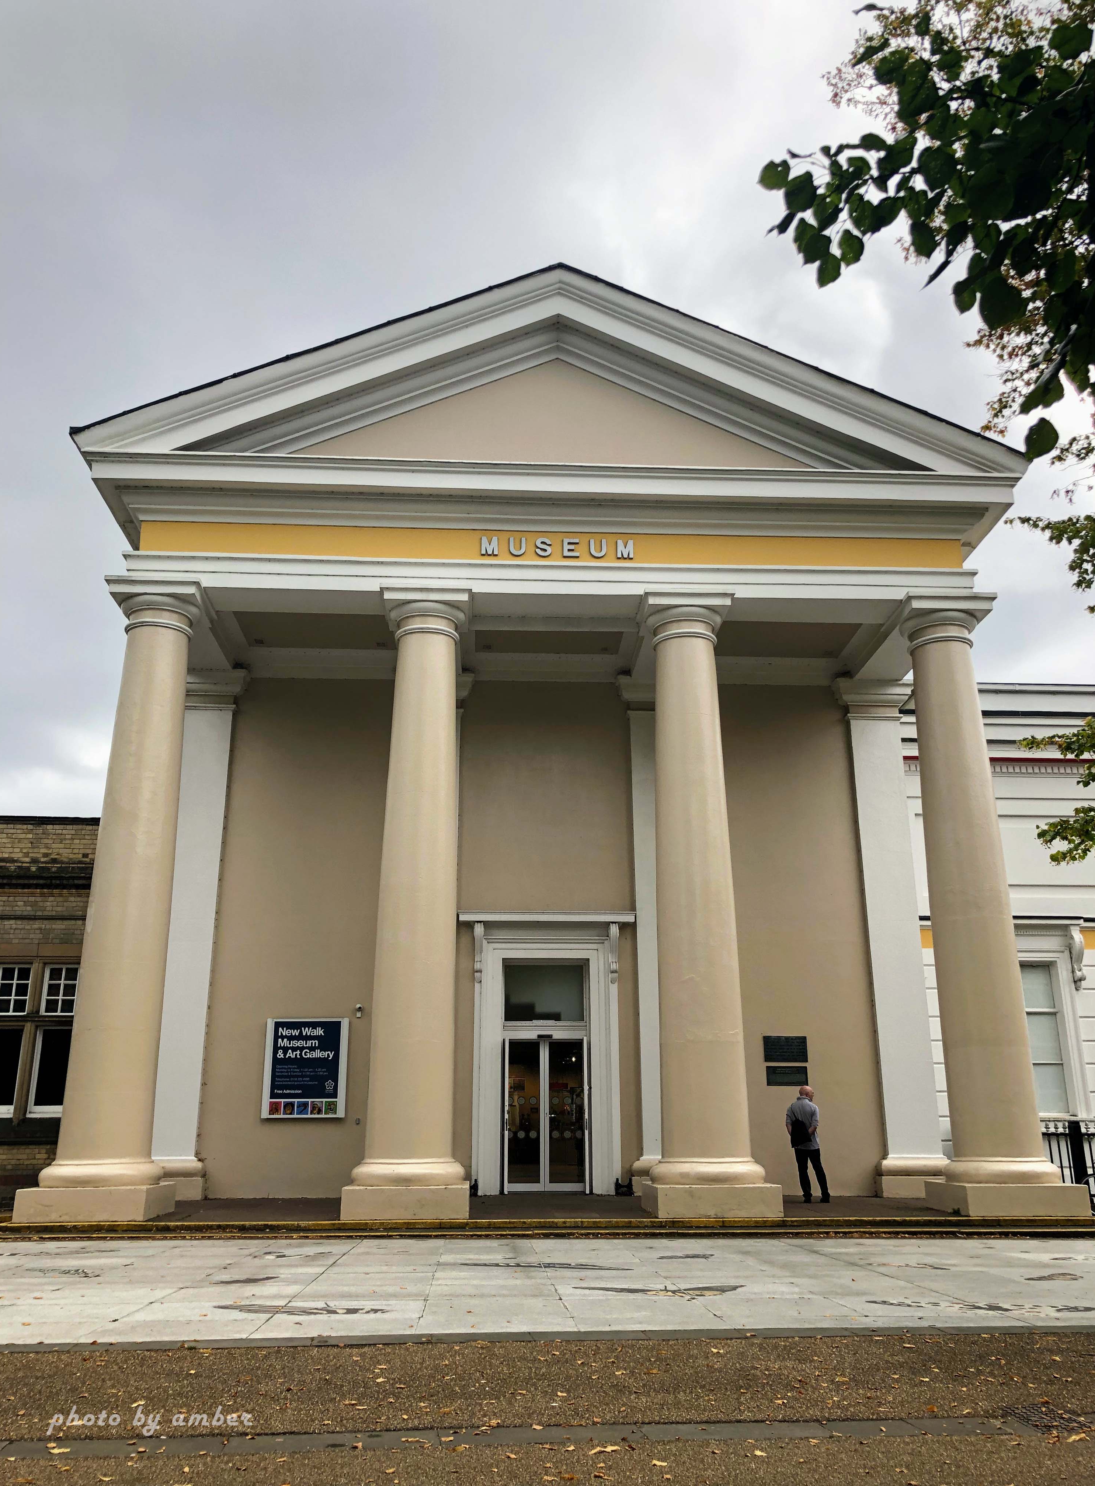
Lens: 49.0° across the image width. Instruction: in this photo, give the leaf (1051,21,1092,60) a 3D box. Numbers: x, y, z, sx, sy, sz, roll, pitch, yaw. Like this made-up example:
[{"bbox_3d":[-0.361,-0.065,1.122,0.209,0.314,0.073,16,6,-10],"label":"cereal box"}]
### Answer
[{"bbox_3d":[1.089,-1.462,2.500,0.085,0.020,0.078,6,-60,21],"label":"leaf"}]

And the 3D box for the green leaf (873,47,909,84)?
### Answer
[{"bbox_3d":[0.715,-1.407,2.500,0.068,0.020,0.068,32,-58,-3],"label":"green leaf"}]

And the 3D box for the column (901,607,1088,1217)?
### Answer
[{"bbox_3d":[6.438,2.237,18.400,1.668,9.236,1.668,1,-18,-3],"label":"column"}]

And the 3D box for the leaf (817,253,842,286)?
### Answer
[{"bbox_3d":[0.632,-1.063,2.700,0.052,0.076,0.020,20,24,5],"label":"leaf"}]

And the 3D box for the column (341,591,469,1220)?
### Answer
[{"bbox_3d":[-1.913,2.120,17.977,1.668,9.236,1.668,1,-18,-3],"label":"column"}]

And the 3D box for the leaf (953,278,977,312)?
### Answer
[{"bbox_3d":[0.919,-0.987,2.650,0.052,0.074,0.020,3,20,18],"label":"leaf"}]

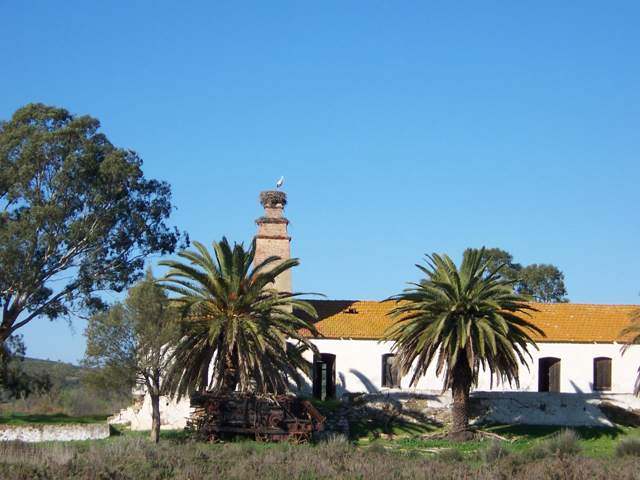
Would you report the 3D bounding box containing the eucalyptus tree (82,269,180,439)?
[{"bbox_3d":[-8.062,5.015,79.827,4.145,7.414,4.145,0,-5,0],"label":"eucalyptus tree"}]

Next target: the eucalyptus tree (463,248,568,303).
[{"bbox_3d":[12.768,6.238,122.502,7.288,11.389,7.288,0,-5,0],"label":"eucalyptus tree"}]

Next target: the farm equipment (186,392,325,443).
[{"bbox_3d":[-2.773,7.597,79.598,5.763,2.229,2.300,1,-5,-8],"label":"farm equipment"}]

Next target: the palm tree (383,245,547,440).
[{"bbox_3d":[6.359,4.620,82.875,7.172,8.508,7.172,0,-5,0],"label":"palm tree"}]

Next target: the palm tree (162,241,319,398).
[{"bbox_3d":[-3.637,4.373,82.893,7.173,8.915,7.173,0,-5,0],"label":"palm tree"}]

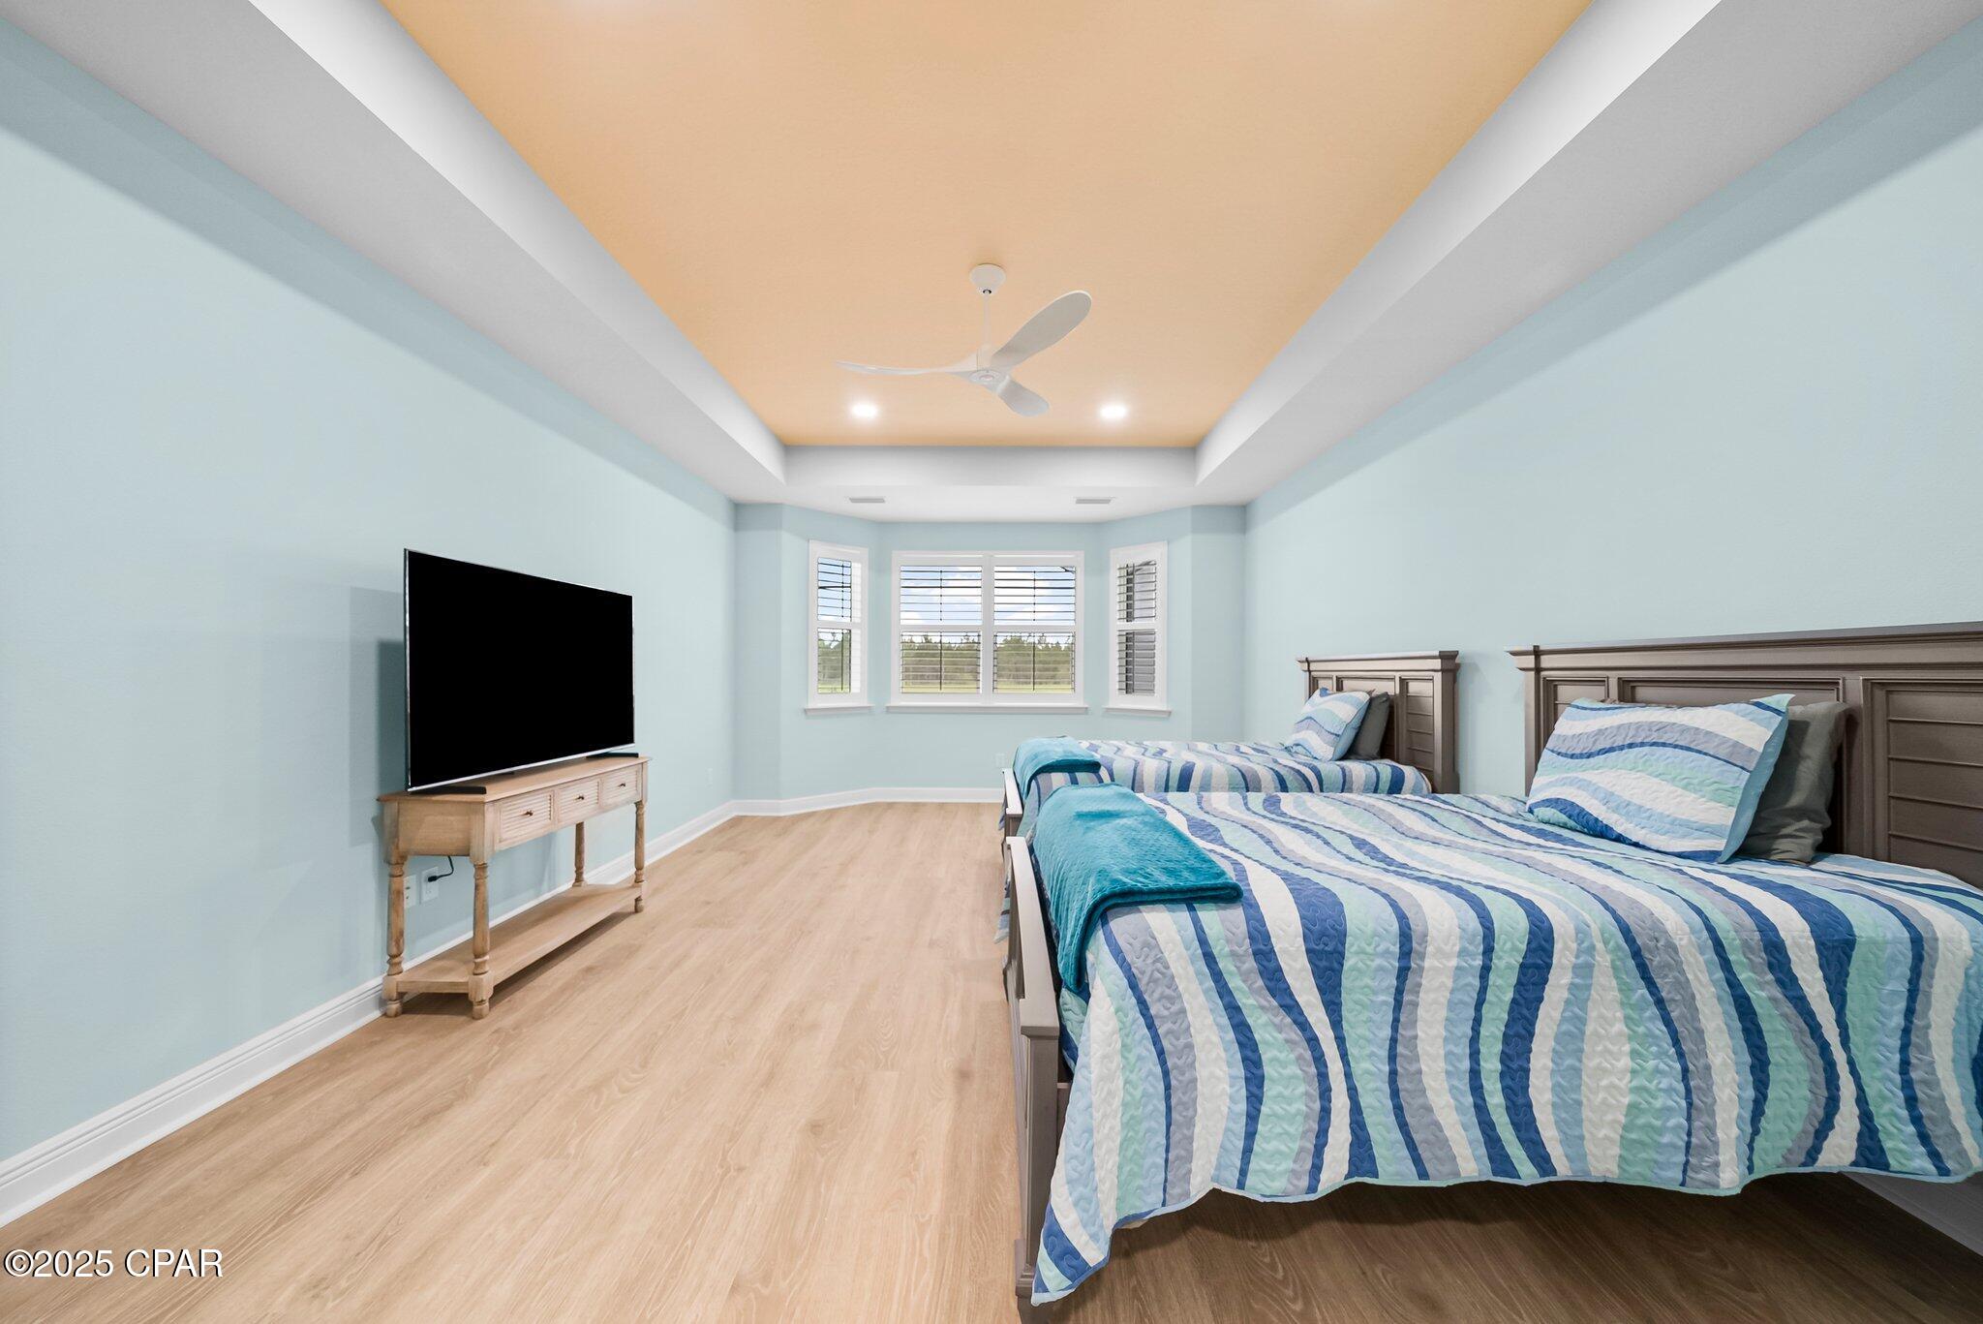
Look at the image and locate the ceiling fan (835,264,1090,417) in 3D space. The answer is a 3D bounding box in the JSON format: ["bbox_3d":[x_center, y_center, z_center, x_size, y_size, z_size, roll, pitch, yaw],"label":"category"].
[{"bbox_3d":[-0.107,-1.492,2.932,1.140,0.498,1.220,0,-1,0],"label":"ceiling fan"}]

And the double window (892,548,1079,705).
[{"bbox_3d":[-0.036,-0.296,6.358,1.865,1.533,0.120,0,-1,0],"label":"double window"}]

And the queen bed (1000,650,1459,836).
[{"bbox_3d":[1.125,0.642,3.869,2.092,1.355,1.487,0,-1,0],"label":"queen bed"}]

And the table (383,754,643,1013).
[{"bbox_3d":[-1.997,0.900,2.910,0.428,0.794,1.147,0,-1,0],"label":"table"}]

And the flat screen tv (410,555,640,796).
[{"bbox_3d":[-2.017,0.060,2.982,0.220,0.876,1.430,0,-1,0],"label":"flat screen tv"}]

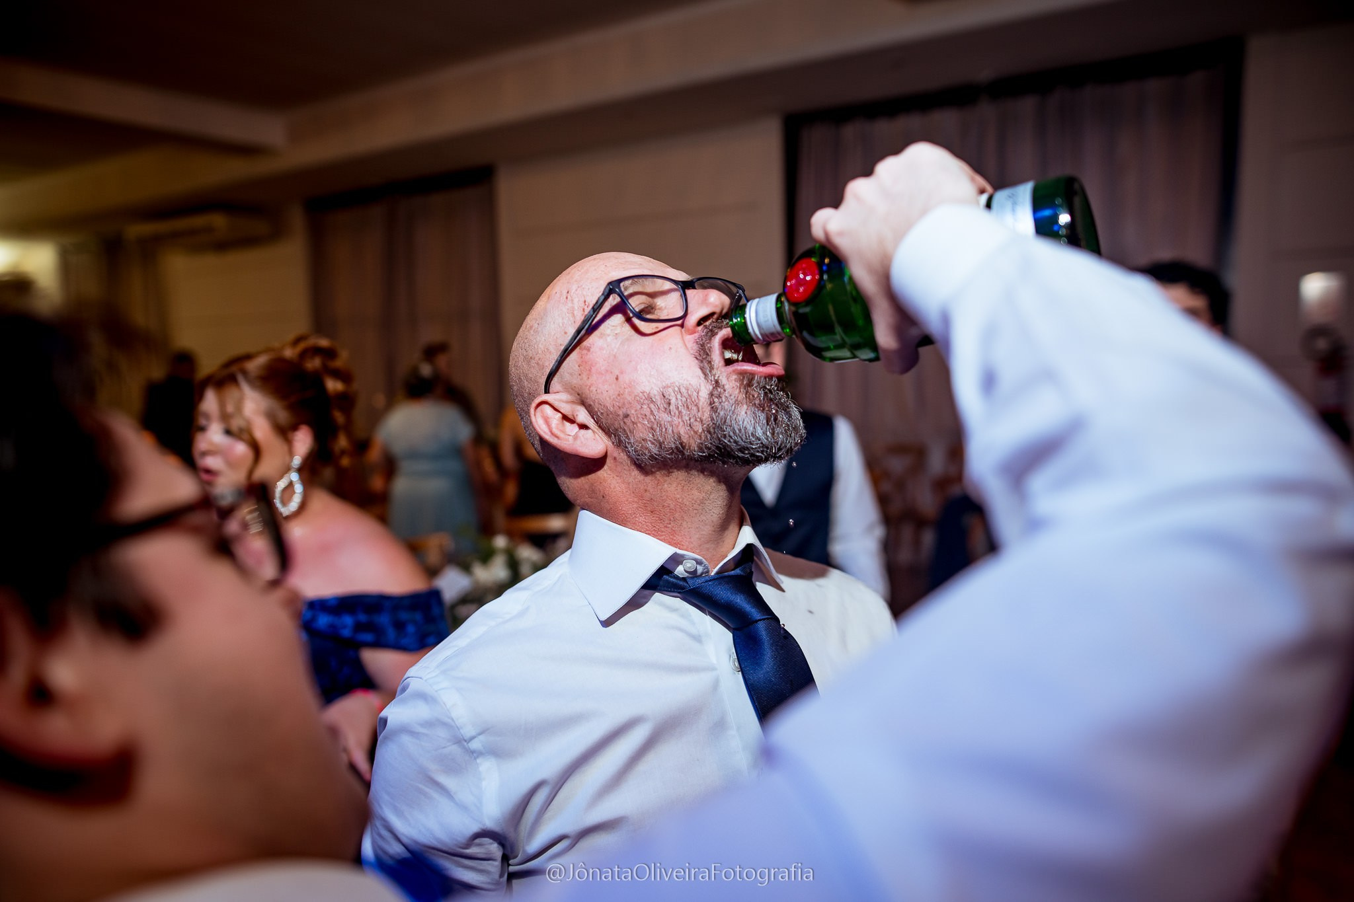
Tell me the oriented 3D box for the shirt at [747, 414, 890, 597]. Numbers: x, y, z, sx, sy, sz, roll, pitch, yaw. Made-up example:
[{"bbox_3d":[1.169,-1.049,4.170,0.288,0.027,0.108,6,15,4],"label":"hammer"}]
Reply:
[{"bbox_3d":[0.200,0.165,2.130,0.540,0.660,0.300,-2,8,-6],"label":"shirt"}]

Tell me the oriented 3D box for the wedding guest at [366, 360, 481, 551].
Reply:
[{"bbox_3d":[-1.209,0.319,4.454,0.500,1.540,0.310,-3,8,-12],"label":"wedding guest"}]

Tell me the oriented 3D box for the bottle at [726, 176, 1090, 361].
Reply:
[{"bbox_3d":[0.142,-0.107,0.596,0.240,0.086,0.086,-9,-24,36],"label":"bottle"}]

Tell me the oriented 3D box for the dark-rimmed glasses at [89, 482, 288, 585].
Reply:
[{"bbox_3d":[-0.254,0.054,0.362,0.142,0.045,0.142,-3,14,44],"label":"dark-rimmed glasses"}]

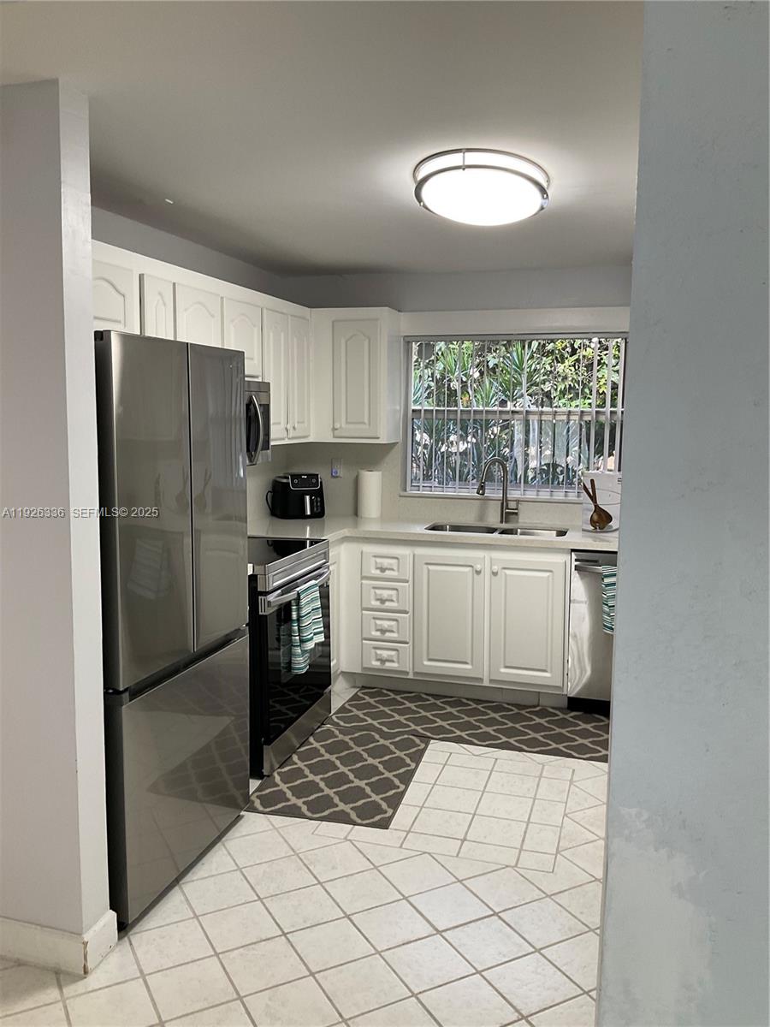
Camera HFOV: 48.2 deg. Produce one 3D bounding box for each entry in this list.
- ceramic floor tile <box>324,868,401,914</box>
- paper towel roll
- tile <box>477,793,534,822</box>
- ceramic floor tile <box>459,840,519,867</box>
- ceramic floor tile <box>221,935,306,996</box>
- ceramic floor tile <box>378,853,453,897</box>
[{"bbox_3d":[-0.075,1.246,2.832,0.204,0.010,0.204,-3,8,-28],"label":"ceramic floor tile"},{"bbox_3d":[-0.089,-0.116,5.305,0.142,0.280,0.142,0,7,0],"label":"paper towel roll"},{"bbox_3d":[0.478,1.168,3.414,0.204,0.010,0.204,2,7,17],"label":"tile"},{"bbox_3d":[0.371,1.212,3.056,0.203,0.010,0.120,3,7,16],"label":"ceramic floor tile"},{"bbox_3d":[-0.345,1.289,2.453,0.201,0.010,0.201,-3,8,-28],"label":"ceramic floor tile"},{"bbox_3d":[0.109,1.227,2.910,0.203,0.010,0.203,-3,8,-28],"label":"ceramic floor tile"}]

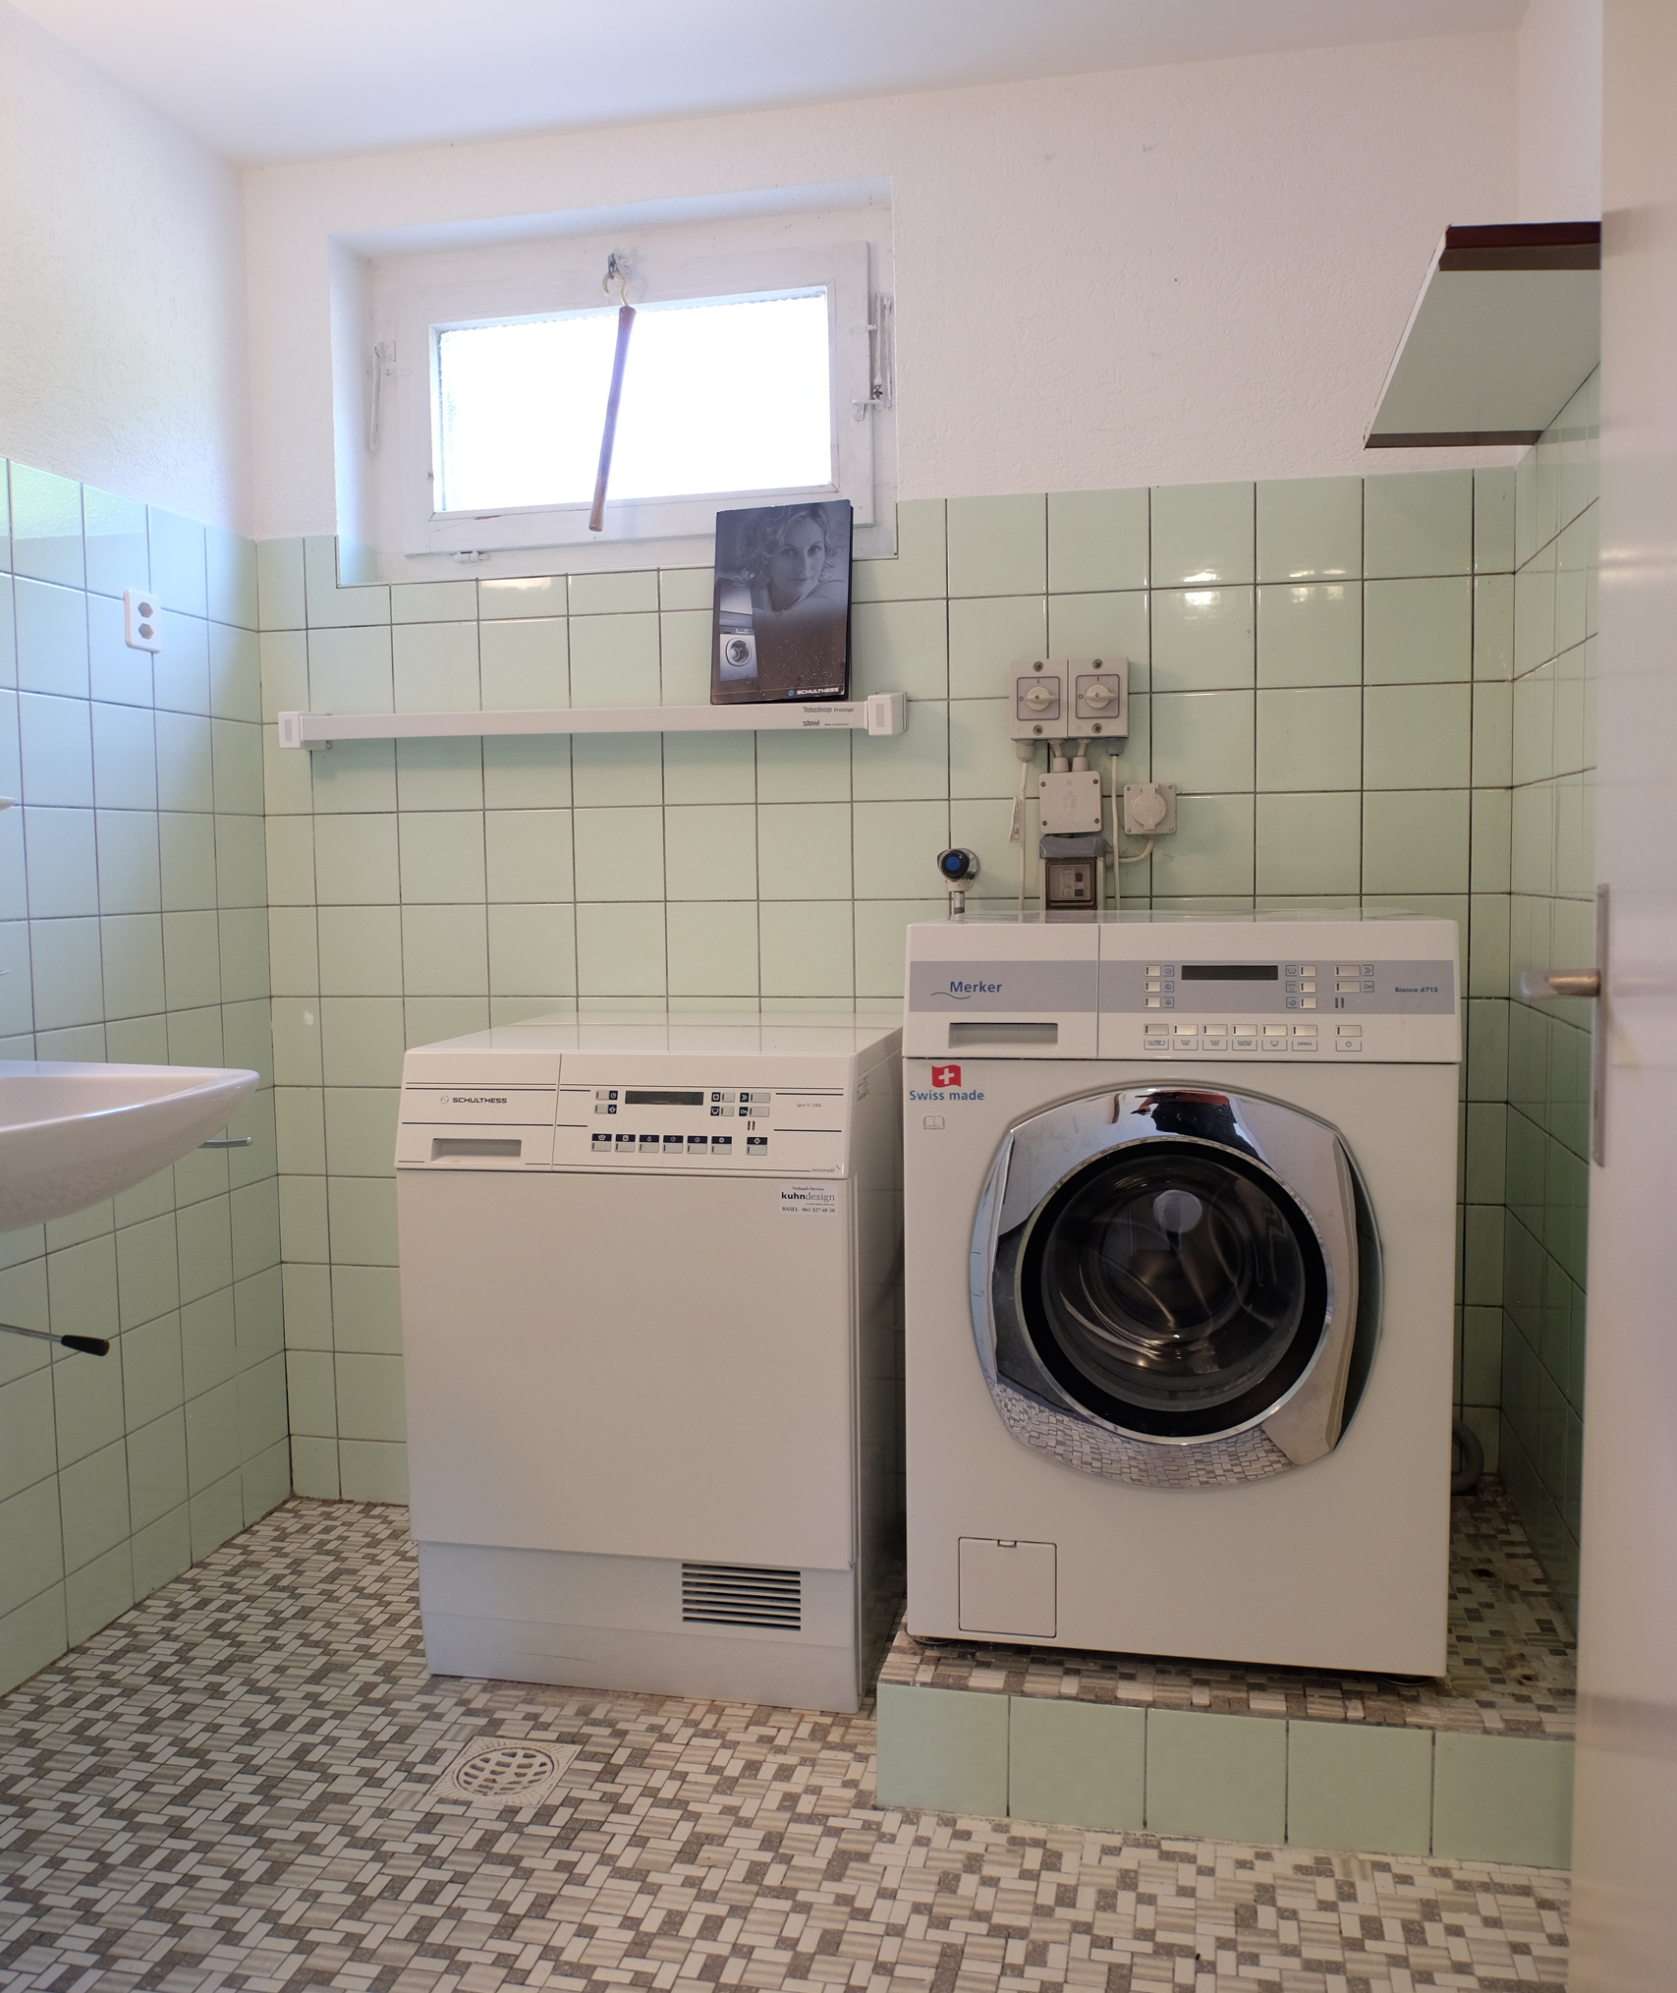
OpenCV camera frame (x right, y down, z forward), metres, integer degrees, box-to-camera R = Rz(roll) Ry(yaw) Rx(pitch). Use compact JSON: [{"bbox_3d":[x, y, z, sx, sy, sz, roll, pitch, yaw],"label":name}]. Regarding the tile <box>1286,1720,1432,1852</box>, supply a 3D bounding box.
[{"bbox_3d":[0.560,0.849,1.804,0.150,0.140,0.010,0,5,11],"label":"tile"}]

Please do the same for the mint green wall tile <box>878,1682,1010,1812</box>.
[{"bbox_3d":[0.118,0.842,1.880,0.148,0.139,0.010,0,5,11],"label":"mint green wall tile"}]

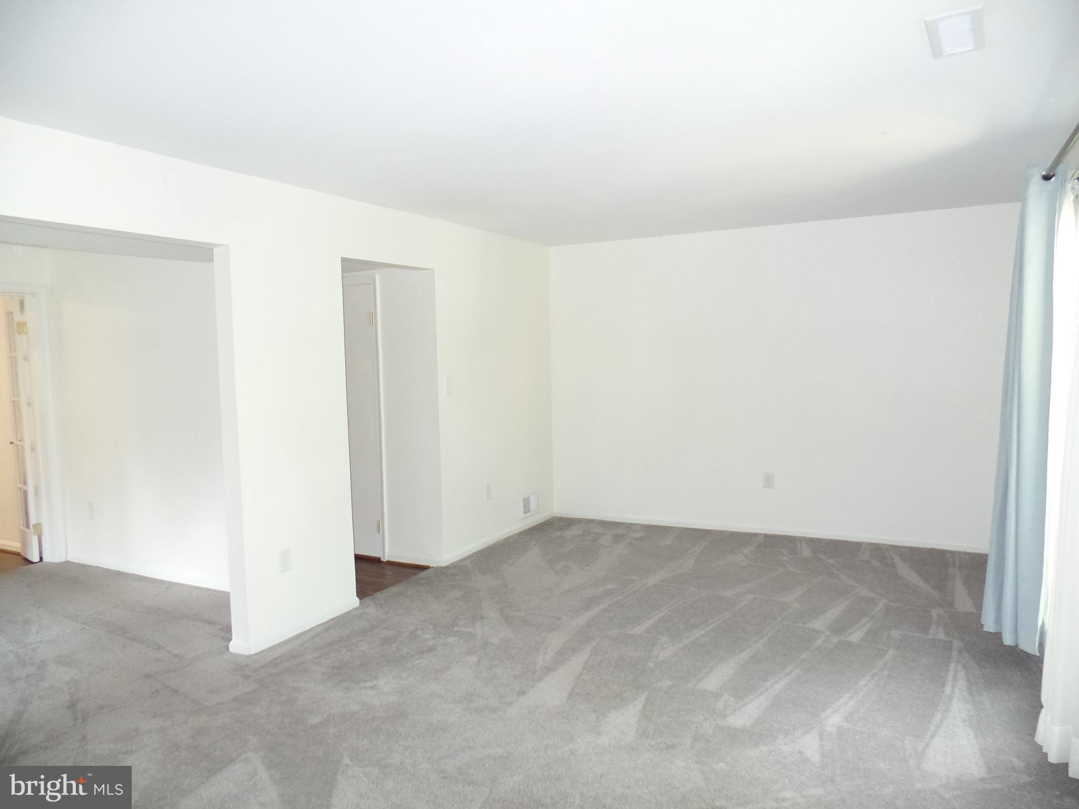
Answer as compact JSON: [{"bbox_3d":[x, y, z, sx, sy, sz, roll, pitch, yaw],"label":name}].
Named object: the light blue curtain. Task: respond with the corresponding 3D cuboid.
[{"bbox_3d":[2.302,0.051,3.438,0.240,2.240,0.350,1,5,29],"label":"light blue curtain"}]

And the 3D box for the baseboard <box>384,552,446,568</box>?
[{"bbox_3d":[-0.916,1.140,5.239,0.560,0.070,0.020,1,5,29],"label":"baseboard"}]

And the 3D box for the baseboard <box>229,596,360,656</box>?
[{"bbox_3d":[-1.350,1.222,4.040,0.145,0.072,0.805,1,5,29],"label":"baseboard"}]

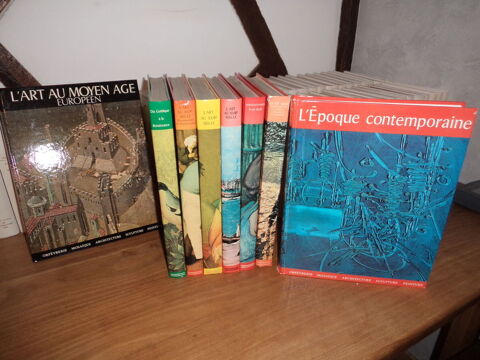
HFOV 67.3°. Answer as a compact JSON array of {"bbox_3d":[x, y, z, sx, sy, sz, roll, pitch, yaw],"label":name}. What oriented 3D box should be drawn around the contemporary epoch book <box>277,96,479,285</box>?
[{"bbox_3d":[0.192,0.027,0.560,0.239,0.295,0.032,4,24,7],"label":"contemporary epoch book"}]

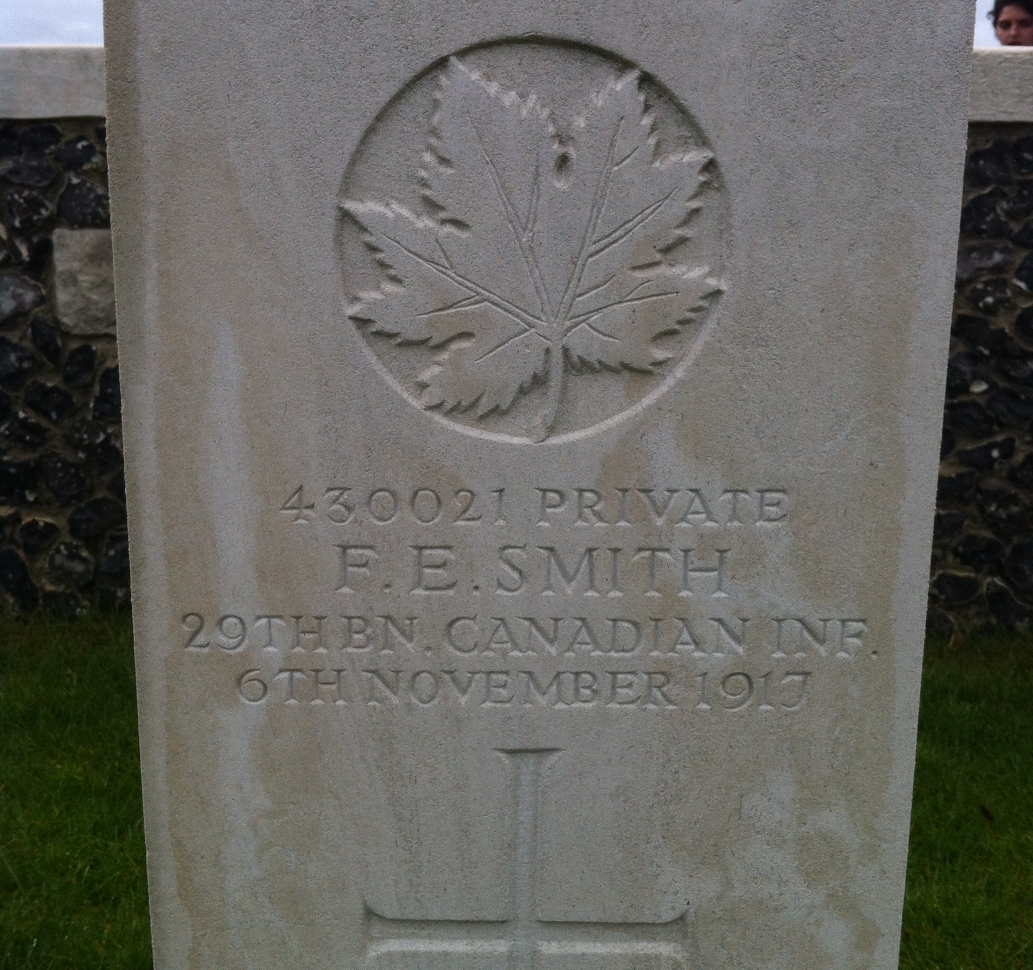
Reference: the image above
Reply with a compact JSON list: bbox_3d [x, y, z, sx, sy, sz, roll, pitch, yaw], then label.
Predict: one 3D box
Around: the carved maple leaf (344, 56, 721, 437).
[{"bbox_3d":[0.007,-0.105,0.632,0.171,0.172,0.010,1,13,2],"label":"carved maple leaf"}]

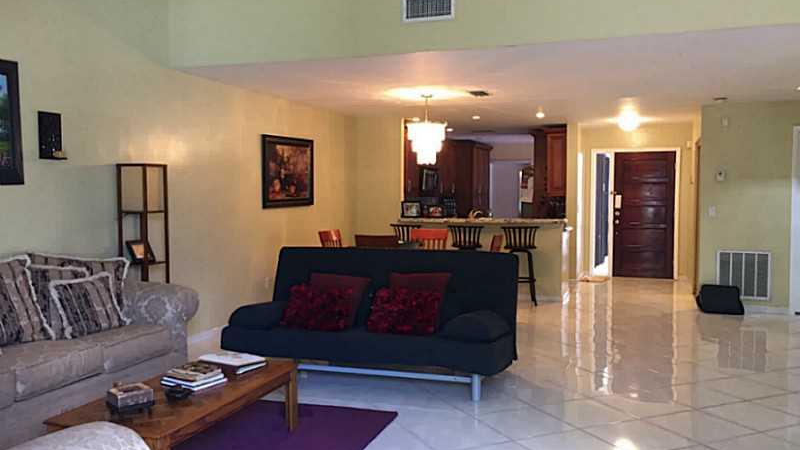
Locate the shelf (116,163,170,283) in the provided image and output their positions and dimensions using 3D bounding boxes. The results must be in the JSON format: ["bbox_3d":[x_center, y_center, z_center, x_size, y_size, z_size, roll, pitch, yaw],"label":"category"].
[{"bbox_3d":[-1.940,0.346,5.087,0.260,1.590,0.260,1,3,18],"label":"shelf"}]

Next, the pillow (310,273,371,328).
[{"bbox_3d":[-0.507,0.567,5.102,0.460,0.450,0.150,1,-32,18],"label":"pillow"}]

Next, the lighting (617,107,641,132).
[{"bbox_3d":[3.113,-1.423,9.129,0.320,0.200,0.320,1,3,18],"label":"lighting"}]

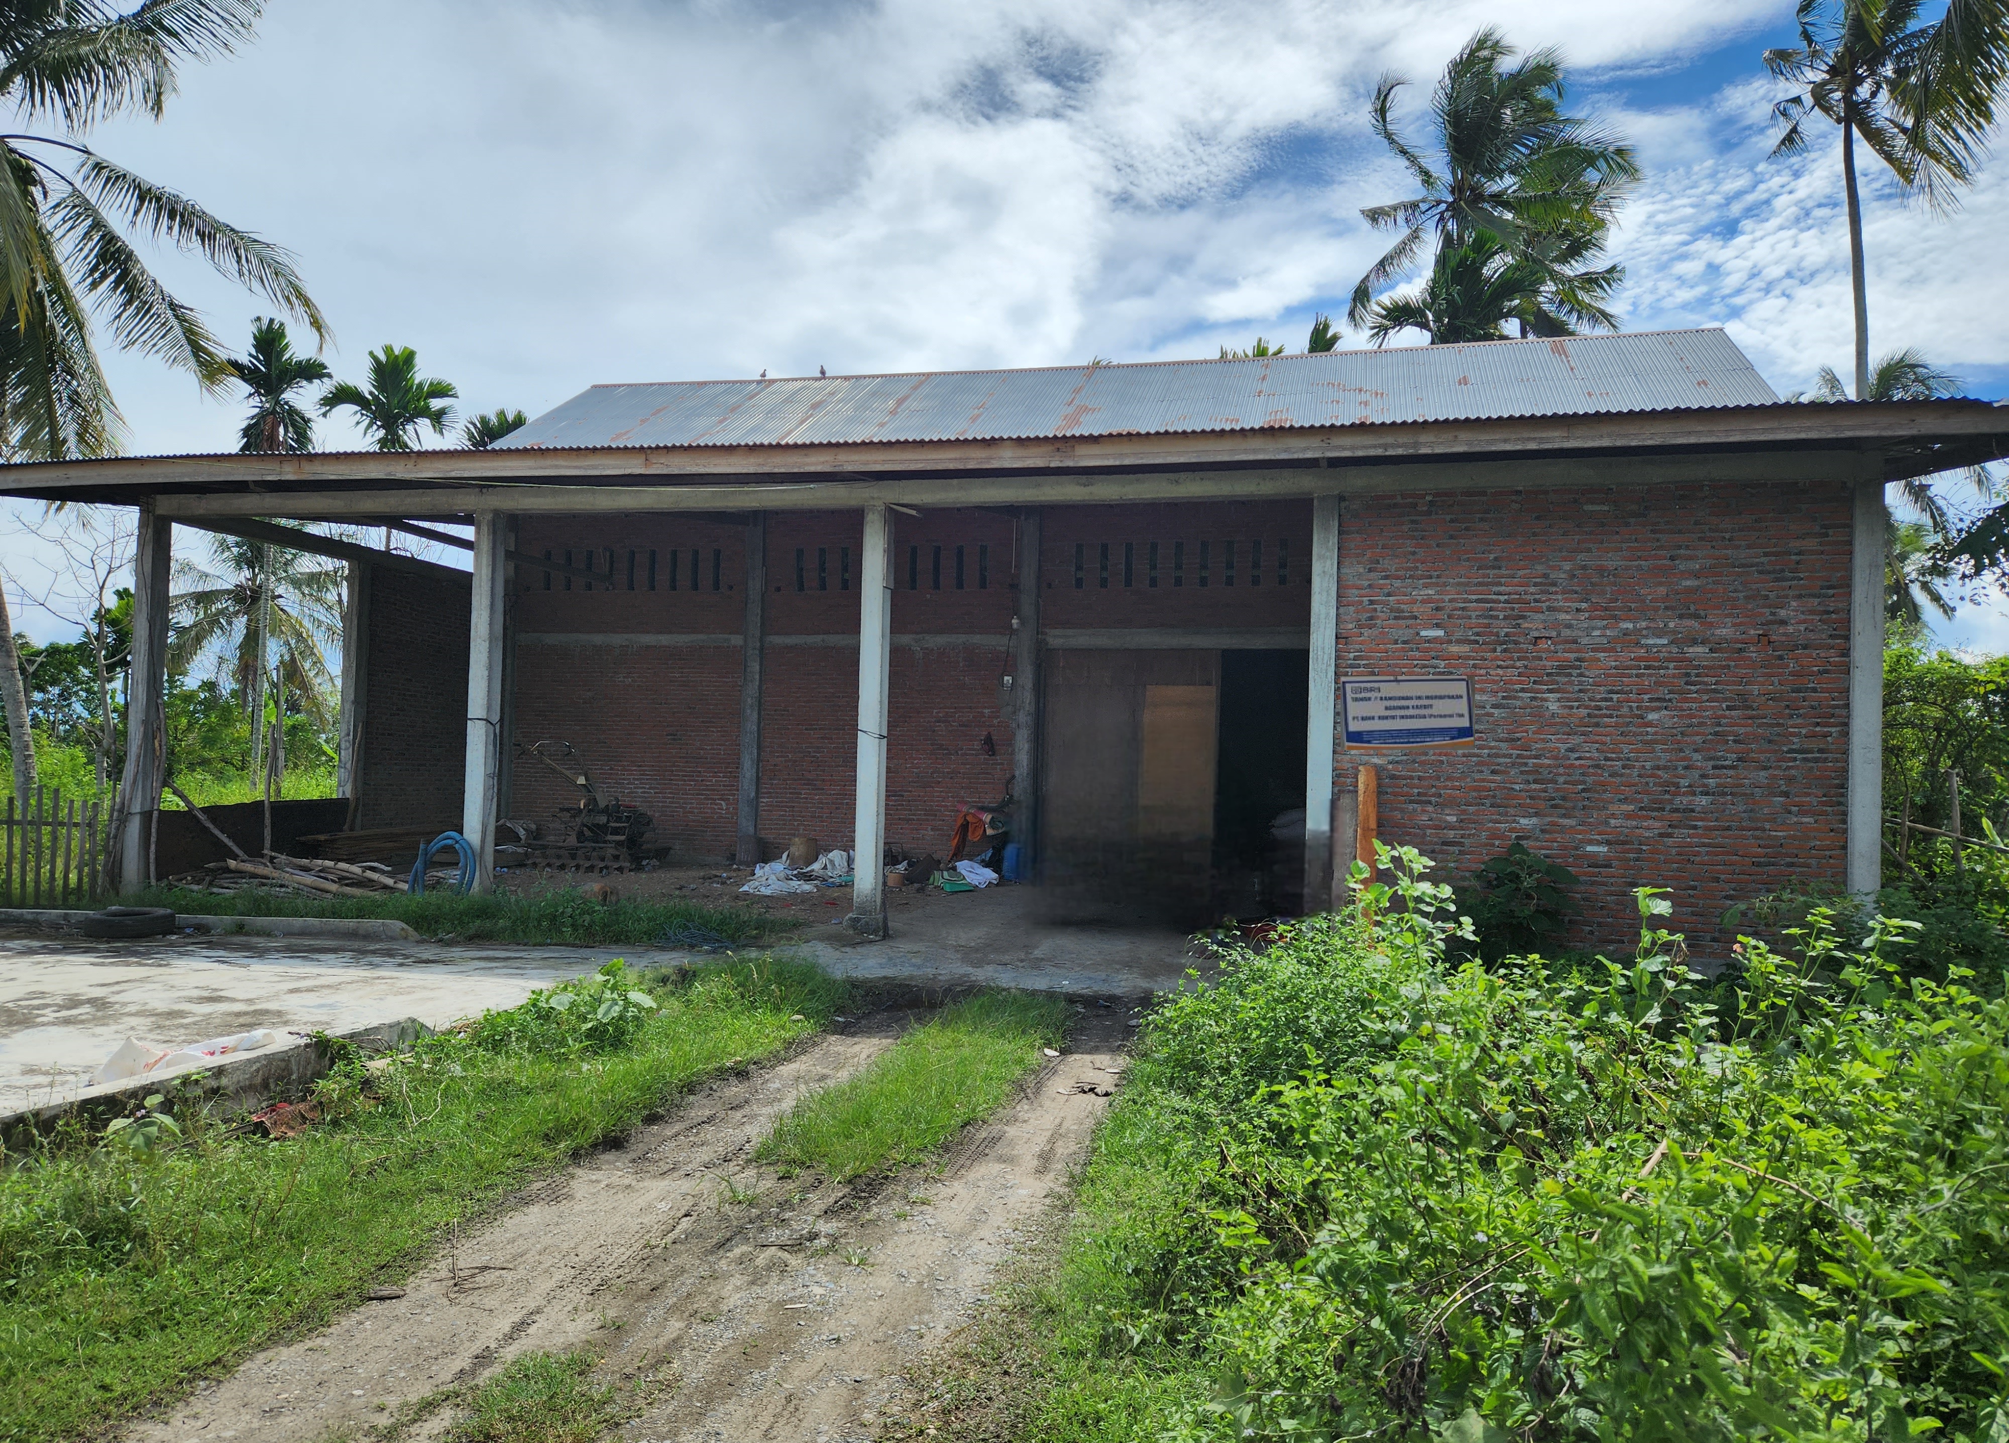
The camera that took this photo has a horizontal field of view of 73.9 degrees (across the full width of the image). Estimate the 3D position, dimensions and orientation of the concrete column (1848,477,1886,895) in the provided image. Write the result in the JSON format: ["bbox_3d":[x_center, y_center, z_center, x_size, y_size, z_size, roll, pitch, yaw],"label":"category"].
[{"bbox_3d":[6.728,0.057,10.479,0.216,3.899,0.216,1,-2,13],"label":"concrete column"}]

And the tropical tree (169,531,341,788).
[{"bbox_3d":[-20.212,-1.884,36.000,5.400,7.800,5.400,1,-1,14],"label":"tropical tree"}]

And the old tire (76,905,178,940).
[{"bbox_3d":[-7.808,1.795,11.880,0.740,0.190,0.740,1,-2,13],"label":"old tire"}]

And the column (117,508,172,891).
[{"bbox_3d":[-9.058,-0.211,14.106,0.205,4.053,0.205,1,-1,14],"label":"column"}]

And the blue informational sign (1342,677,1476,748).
[{"bbox_3d":[3.287,-0.072,10.864,1.000,0.560,0.030,-2,-2,14],"label":"blue informational sign"}]

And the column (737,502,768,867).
[{"bbox_3d":[-3.625,-0.482,19.202,0.251,5.116,0.221,1,-2,13],"label":"column"}]

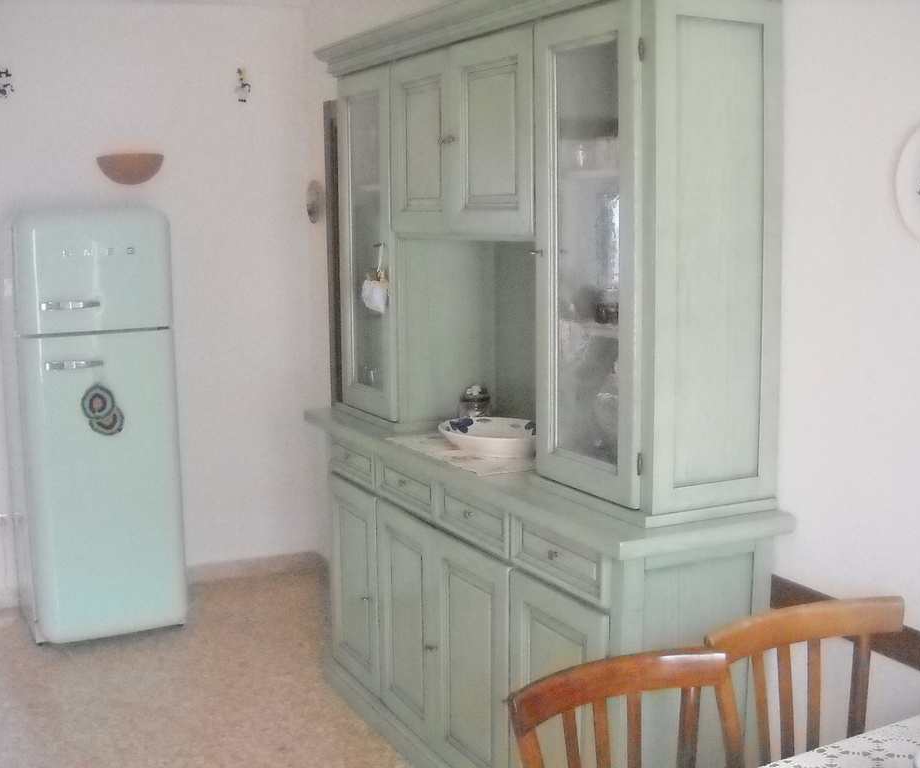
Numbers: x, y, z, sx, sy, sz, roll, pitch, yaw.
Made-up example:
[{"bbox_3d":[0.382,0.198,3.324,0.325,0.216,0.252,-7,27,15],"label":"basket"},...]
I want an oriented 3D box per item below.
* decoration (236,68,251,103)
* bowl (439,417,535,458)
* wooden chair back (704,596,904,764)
[{"bbox_3d":[-0.973,-1.341,5.449,0.064,0.149,0.022,-4,9,-25],"label":"decoration"},{"bbox_3d":[0.111,0.166,3.662,0.330,0.072,0.390,-4,9,-26],"label":"bowl"},{"bbox_3d":[0.761,0.924,2.293,0.490,0.900,0.500,-5,9,-27],"label":"wooden chair back"}]

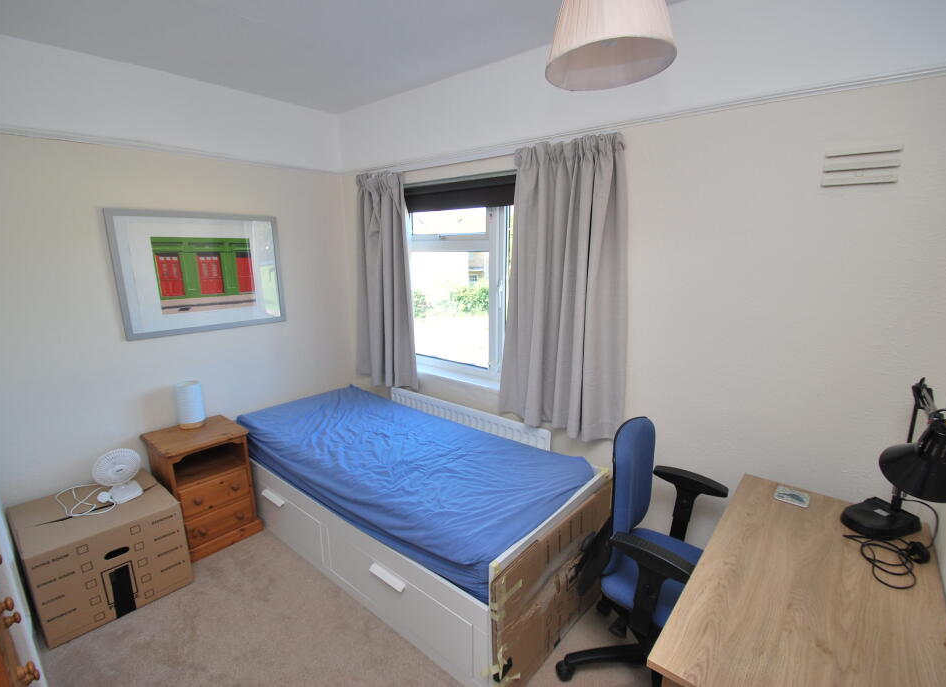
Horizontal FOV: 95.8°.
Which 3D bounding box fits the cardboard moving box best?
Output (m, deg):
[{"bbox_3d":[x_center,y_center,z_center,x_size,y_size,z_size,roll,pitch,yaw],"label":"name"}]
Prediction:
[{"bbox_3d":[-1.764,0.971,2.025,0.515,0.431,0.526,10,16,38],"label":"cardboard moving box"}]

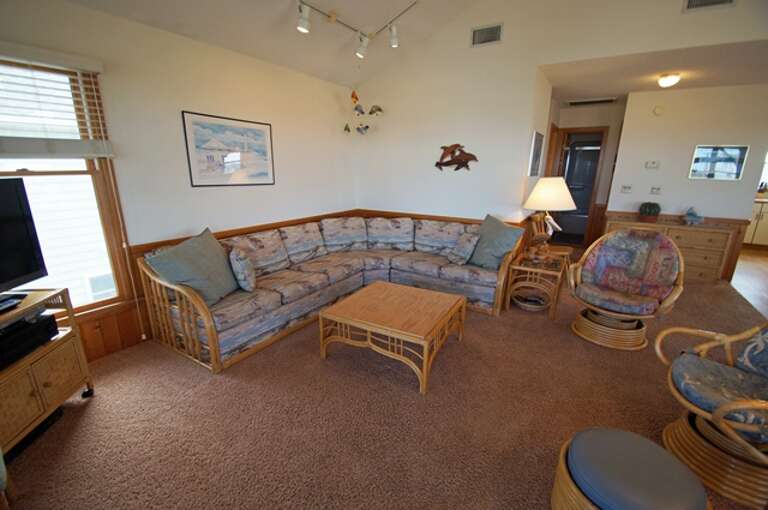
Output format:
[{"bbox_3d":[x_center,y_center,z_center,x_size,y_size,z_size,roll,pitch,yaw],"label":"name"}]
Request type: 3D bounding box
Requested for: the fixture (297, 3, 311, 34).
[{"bbox_3d":[-0.660,-1.945,2.628,0.082,0.199,0.082,10,18,30],"label":"fixture"}]

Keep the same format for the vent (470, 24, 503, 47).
[{"bbox_3d":[1.099,-2.377,3.444,0.334,0.168,0.028,10,18,30],"label":"vent"}]

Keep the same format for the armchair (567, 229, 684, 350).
[{"bbox_3d":[2.045,0.257,2.762,0.852,0.916,0.781,-14,21,-42],"label":"armchair"}]

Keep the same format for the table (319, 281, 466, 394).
[{"bbox_3d":[0.108,0.575,2.556,0.828,0.376,0.828,9,17,27],"label":"table"}]

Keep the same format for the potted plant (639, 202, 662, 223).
[{"bbox_3d":[3.728,-0.563,4.482,0.213,0.213,0.213,10,18,30],"label":"potted plant"}]

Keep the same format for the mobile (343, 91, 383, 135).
[{"bbox_3d":[-0.270,-1.762,3.932,0.440,0.405,0.355,10,18,30],"label":"mobile"}]

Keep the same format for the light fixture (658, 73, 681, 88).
[{"bbox_3d":[3.222,-1.963,3.599,0.192,0.085,0.192,10,18,30],"label":"light fixture"}]

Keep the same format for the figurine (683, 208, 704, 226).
[{"bbox_3d":[4.098,-0.488,4.248,0.177,0.192,0.106,10,18,30],"label":"figurine"}]

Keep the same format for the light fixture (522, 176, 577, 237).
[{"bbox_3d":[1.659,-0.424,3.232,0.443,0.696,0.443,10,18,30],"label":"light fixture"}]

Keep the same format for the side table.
[{"bbox_3d":[1.602,0.311,3.379,0.476,0.476,0.611,10,18,30],"label":"side table"}]

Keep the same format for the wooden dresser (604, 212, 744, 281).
[{"bbox_3d":[3.939,-0.112,4.520,1.399,0.731,0.369,10,18,30],"label":"wooden dresser"}]

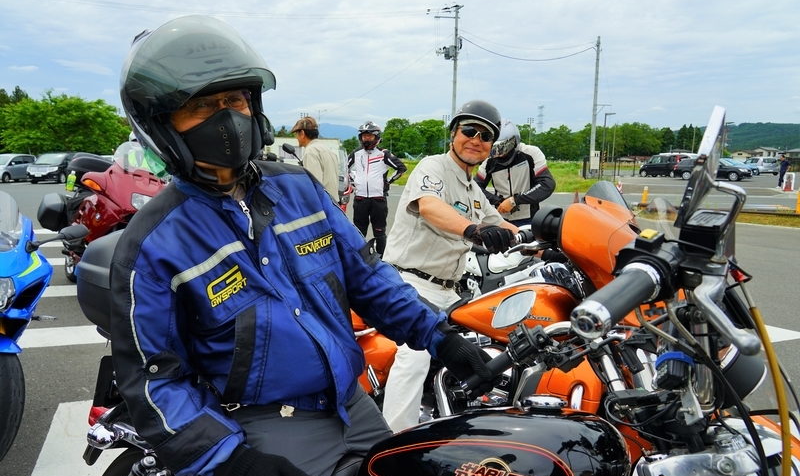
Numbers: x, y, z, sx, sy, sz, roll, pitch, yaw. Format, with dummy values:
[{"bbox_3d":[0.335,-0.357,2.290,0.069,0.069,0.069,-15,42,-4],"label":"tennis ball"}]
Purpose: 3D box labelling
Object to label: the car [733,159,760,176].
[{"bbox_3d":[27.962,-5.936,44.890,4.200,1.480,1.720,6,10,34],"label":"car"}]

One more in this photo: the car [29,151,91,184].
[{"bbox_3d":[-20.064,-4.241,31.869,1.820,1.760,4.750,0,9,-2],"label":"car"}]

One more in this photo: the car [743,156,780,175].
[{"bbox_3d":[34.000,-6.640,49.761,1.680,1.600,4.000,2,8,11],"label":"car"}]

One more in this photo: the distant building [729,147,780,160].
[{"bbox_3d":[111.003,-26.120,167.994,13.000,6.500,9.000,2,8,11],"label":"distant building"}]

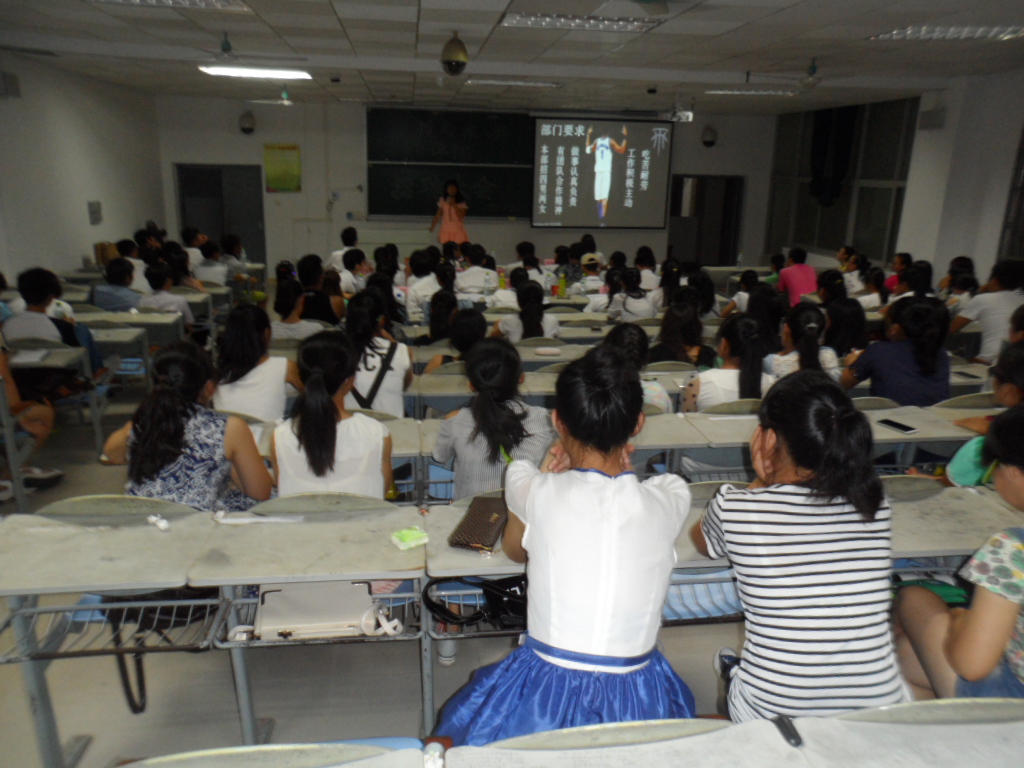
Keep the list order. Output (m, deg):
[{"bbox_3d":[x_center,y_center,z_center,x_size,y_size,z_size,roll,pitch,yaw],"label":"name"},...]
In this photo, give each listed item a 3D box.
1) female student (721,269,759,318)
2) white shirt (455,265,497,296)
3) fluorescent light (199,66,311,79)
[{"bbox_3d":[1.938,-0.392,6.551,0.440,1.160,0.700,-3,16,-15],"label":"female student"},{"bbox_3d":[-0.406,-1.097,8.888,0.500,0.560,0.320,0,16,-5],"label":"white shirt"},{"bbox_3d":[-2.953,-3.637,8.922,1.200,0.090,0.600,0,16,-7],"label":"fluorescent light"}]

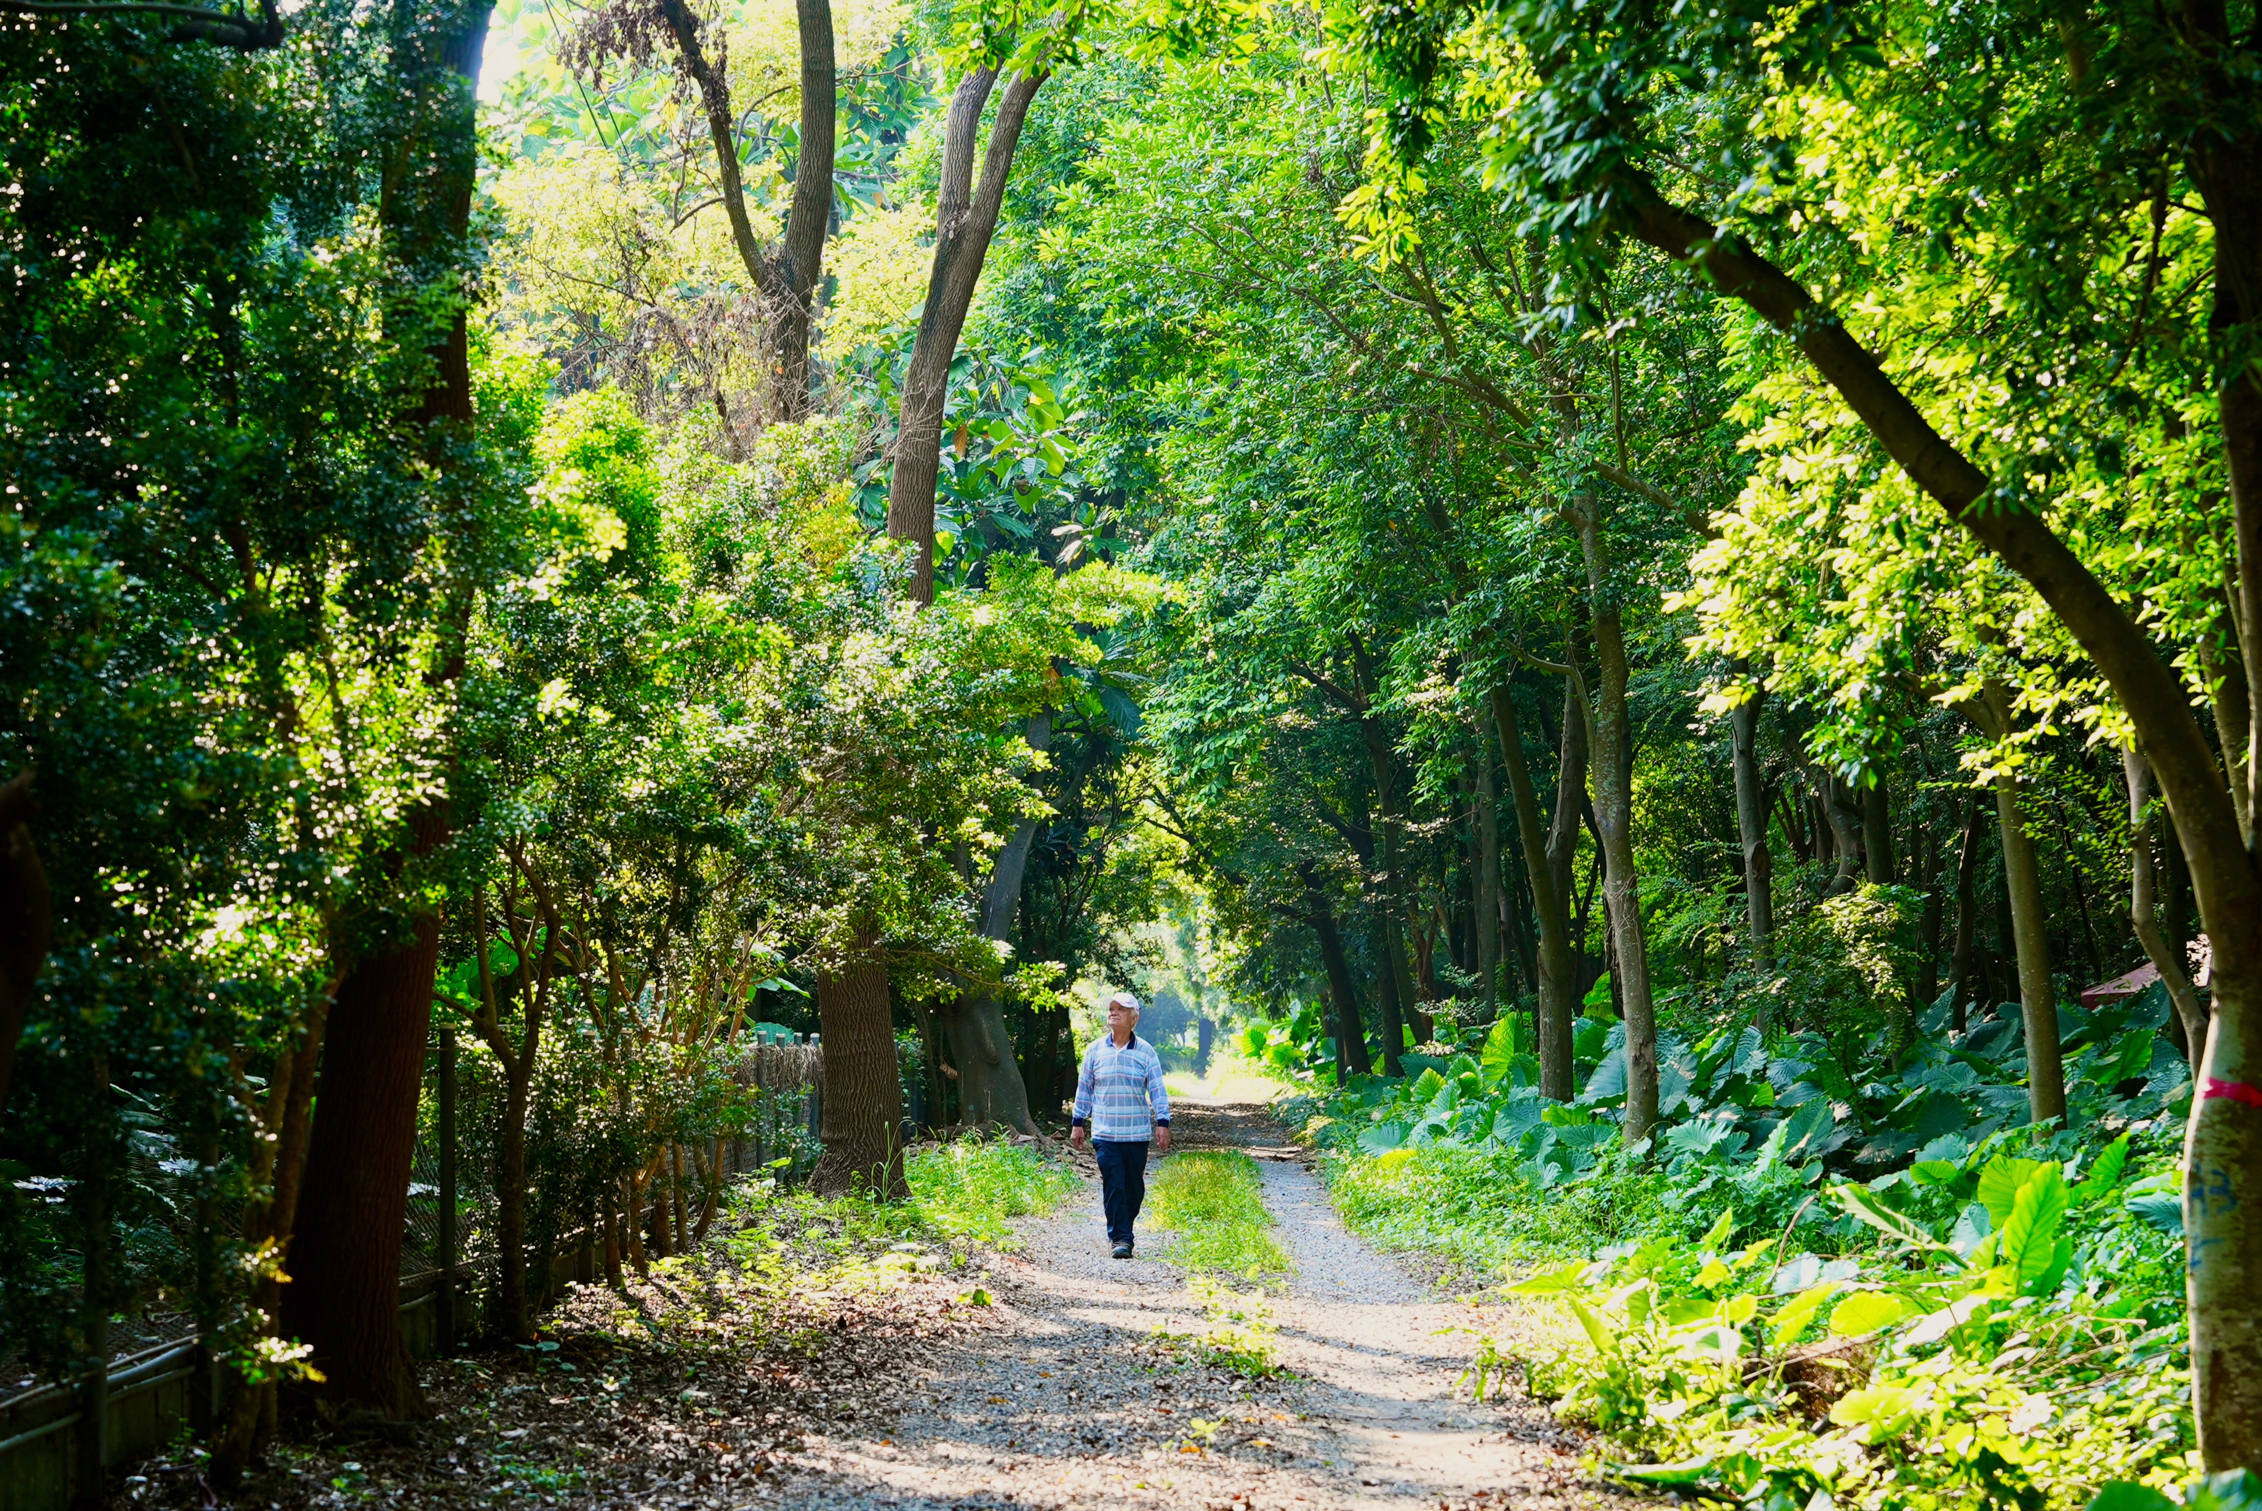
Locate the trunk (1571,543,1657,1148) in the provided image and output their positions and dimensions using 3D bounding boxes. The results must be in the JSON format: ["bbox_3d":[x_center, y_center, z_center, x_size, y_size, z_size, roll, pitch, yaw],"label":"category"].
[{"bbox_3d":[4.887,0.956,44.500,0.894,5.951,0.600,0,-4,0],"label":"trunk"}]

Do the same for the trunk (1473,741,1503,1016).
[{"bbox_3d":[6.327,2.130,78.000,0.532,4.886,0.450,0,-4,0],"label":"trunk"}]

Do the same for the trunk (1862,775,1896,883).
[{"bbox_3d":[8.323,0.807,49.000,0.363,1.220,0.360,0,-3,0],"label":"trunk"}]

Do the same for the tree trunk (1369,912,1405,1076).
[{"bbox_3d":[4.526,4.213,78.000,0.626,2.913,0.500,0,-4,0],"label":"tree trunk"}]

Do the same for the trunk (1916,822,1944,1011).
[{"bbox_3d":[10.176,2.058,56.000,0.349,2.406,0.340,0,-3,0],"label":"trunk"}]

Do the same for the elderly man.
[{"bbox_3d":[-0.067,2.347,27.900,0.619,1.661,0.480,0,-4,6],"label":"elderly man"}]

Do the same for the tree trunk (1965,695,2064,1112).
[{"bbox_3d":[8.843,1.484,44.000,0.989,4.382,0.600,0,-4,0],"label":"tree trunk"}]

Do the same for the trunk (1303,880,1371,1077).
[{"bbox_3d":[3.041,3.289,65.000,0.962,2.923,0.650,0,-3,0],"label":"trunk"}]

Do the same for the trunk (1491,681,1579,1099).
[{"bbox_3d":[5.230,1.740,57.000,1.144,5.402,0.750,0,-4,0],"label":"trunk"}]

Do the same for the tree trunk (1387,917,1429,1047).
[{"bbox_3d":[4.399,3.598,70.000,0.654,2.080,0.450,0,-3,0],"label":"tree trunk"}]

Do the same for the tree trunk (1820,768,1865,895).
[{"bbox_3d":[8.577,0.915,53.000,0.516,1.532,0.420,0,-3,0],"label":"tree trunk"}]

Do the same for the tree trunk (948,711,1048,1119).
[{"bbox_3d":[-1.506,1.887,50.000,1.110,4.739,0.950,0,-3,0],"label":"tree trunk"}]

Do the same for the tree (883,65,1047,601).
[{"bbox_3d":[-1.510,-3.831,40.000,1.494,4.867,0.750,0,-4,0],"label":"tree"}]

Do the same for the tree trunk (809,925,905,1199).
[{"bbox_3d":[-2.440,2.731,39.200,0.866,2.440,0.850,0,-4,0],"label":"tree trunk"}]

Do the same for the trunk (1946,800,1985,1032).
[{"bbox_3d":[9.856,1.890,52.000,0.466,2.736,0.380,0,-3,0],"label":"trunk"}]

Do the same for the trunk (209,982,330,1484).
[{"bbox_3d":[-2.839,1.572,14.500,0.396,1.654,0.330,0,-4,0],"label":"trunk"}]

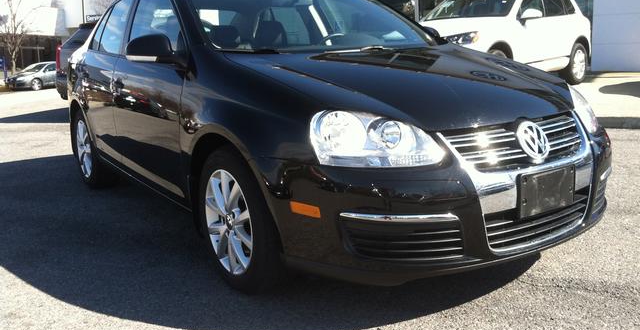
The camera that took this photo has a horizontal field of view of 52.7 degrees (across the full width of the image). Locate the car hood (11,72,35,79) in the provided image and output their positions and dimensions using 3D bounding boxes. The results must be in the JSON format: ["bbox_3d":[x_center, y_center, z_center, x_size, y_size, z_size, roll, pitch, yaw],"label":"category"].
[{"bbox_3d":[-16.319,-4.901,35.500,1.400,0.250,1.000,3,12,30],"label":"car hood"}]

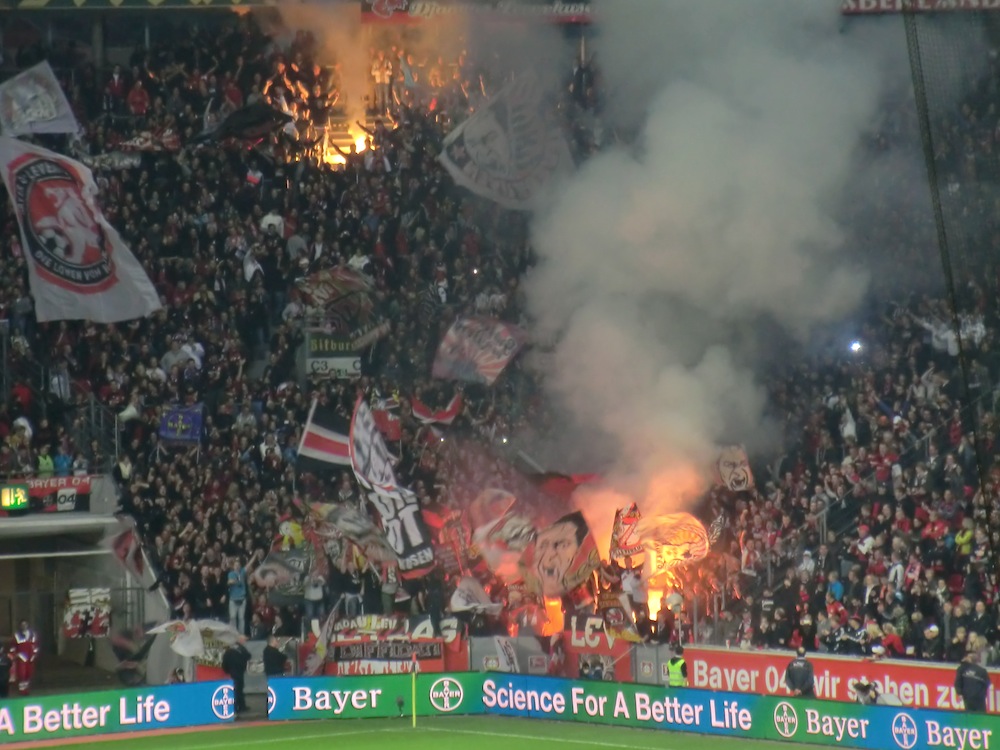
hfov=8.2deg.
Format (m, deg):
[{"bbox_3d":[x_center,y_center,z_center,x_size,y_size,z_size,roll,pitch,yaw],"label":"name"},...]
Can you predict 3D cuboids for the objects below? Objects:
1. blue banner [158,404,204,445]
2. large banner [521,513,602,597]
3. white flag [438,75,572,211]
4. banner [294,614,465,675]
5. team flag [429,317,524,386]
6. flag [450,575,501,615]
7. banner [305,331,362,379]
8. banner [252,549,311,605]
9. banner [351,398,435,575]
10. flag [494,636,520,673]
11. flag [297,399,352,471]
[{"bbox_3d":[-7.811,1.186,169.500,1.070,0.920,0.100,-1,3,-6],"label":"blue banner"},{"bbox_3d":[1.444,4.285,165.500,1.850,1.750,0.200,-22,3,0],"label":"large banner"},{"bbox_3d":[0.193,-5.969,178.000,3.150,2.800,0.400,30,3,0],"label":"white flag"},{"bbox_3d":[-2.745,6.320,162.000,3.950,1.450,0.100,-1,3,-8],"label":"banner"},{"bbox_3d":[-0.509,-0.608,172.000,2.000,1.600,0.250,14,3,0],"label":"team flag"},{"bbox_3d":[-0.554,5.200,163.500,1.220,0.900,0.400,-1,3,0],"label":"flag"},{"bbox_3d":[-4.179,-0.514,174.000,1.460,1.200,0.150,-1,3,-6],"label":"banner"},{"bbox_3d":[-5.200,4.795,165.000,1.380,1.300,0.250,-1,3,-6],"label":"banner"},{"bbox_3d":[-2.638,2.638,165.500,1.350,4.450,0.400,-16,3,0],"label":"banner"},{"bbox_3d":[0.199,6.621,162.500,0.450,1.000,0.150,-27,3,0],"label":"flag"},{"bbox_3d":[-4.143,1.462,167.500,1.550,1.720,0.250,17,3,-3],"label":"flag"}]

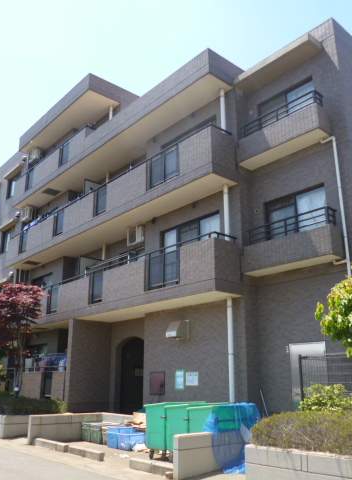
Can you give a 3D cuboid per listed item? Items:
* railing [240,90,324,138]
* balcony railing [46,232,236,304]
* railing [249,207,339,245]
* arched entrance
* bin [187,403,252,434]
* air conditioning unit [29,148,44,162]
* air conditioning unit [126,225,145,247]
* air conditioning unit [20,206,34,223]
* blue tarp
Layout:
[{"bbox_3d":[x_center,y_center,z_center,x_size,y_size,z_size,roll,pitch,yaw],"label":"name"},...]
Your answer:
[{"bbox_3d":[2.568,-2.925,10.899,0.345,0.365,2.182,15,-23,-39],"label":"railing"},{"bbox_3d":[-1.653,1.465,13.222,0.753,1.268,8.547,15,-23,-39],"label":"balcony railing"},{"bbox_3d":[2.584,-0.215,10.027,0.365,0.396,2.132,15,-23,-39],"label":"railing"},{"bbox_3d":[-1.264,4.097,13.472,0.274,2.152,1.502,15,-23,-39],"label":"arched entrance"},{"bbox_3d":[0.731,3.247,7.370,0.970,0.970,0.620,15,-23,-39],"label":"bin"},{"bbox_3d":[-6.715,-4.101,21.358,0.310,0.600,0.820,15,-23,-39],"label":"air conditioning unit"},{"bbox_3d":[-1.143,-0.099,14.007,0.304,0.568,0.832,15,-23,-39],"label":"air conditioning unit"},{"bbox_3d":[-6.672,-1.118,19.916,0.294,0.548,0.761,15,-23,-39],"label":"air conditioning unit"},{"bbox_3d":[1.159,3.631,8.232,1.400,1.060,0.850,15,-23,-39],"label":"blue tarp"}]

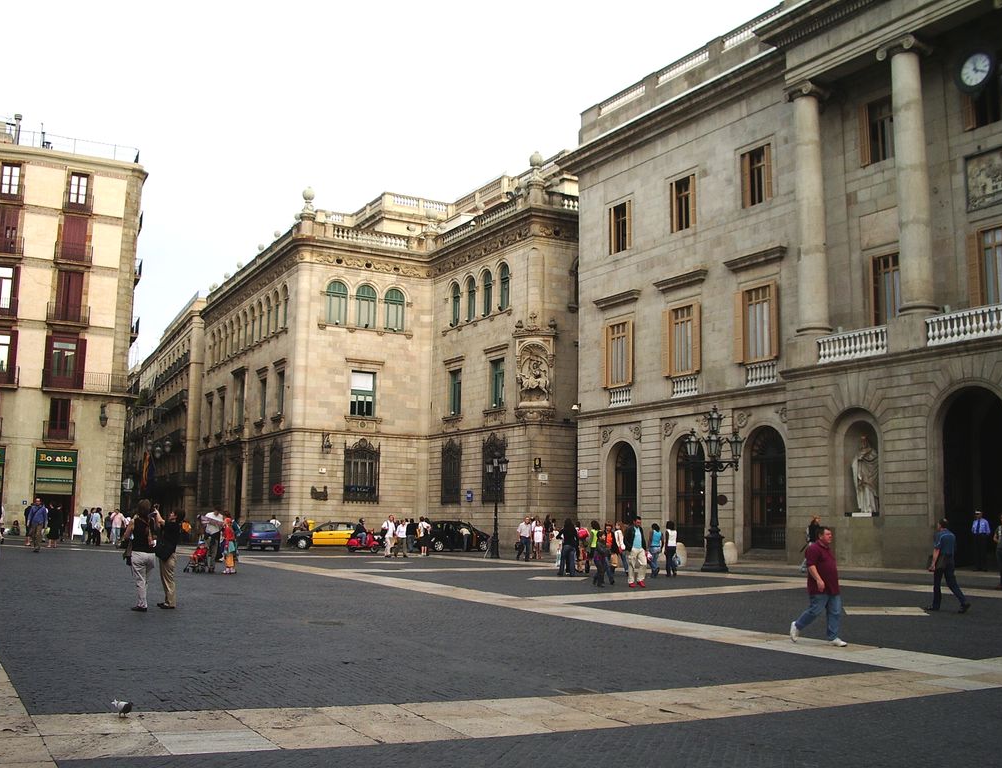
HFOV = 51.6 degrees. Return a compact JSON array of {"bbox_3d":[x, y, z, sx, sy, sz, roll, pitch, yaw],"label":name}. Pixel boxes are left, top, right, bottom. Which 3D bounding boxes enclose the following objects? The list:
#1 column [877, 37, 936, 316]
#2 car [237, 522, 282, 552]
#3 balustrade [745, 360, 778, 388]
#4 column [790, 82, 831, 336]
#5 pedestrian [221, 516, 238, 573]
[{"bbox_3d":[13.646,-6.945,34.639,1.280,9.510,1.280,6,-10,-32],"label":"column"},{"bbox_3d":[-12.213,7.595,51.300,1.660,1.400,3.850,5,-9,-27],"label":"car"},{"bbox_3d":[9.986,-0.364,39.692,0.250,0.800,1.650,6,-9,-30],"label":"balustrade"},{"bbox_3d":[10.979,-6.218,36.789,1.280,9.400,1.280,6,-9,-30],"label":"column"},{"bbox_3d":[-7.604,4.523,29.000,0.440,1.600,0.330,-2,-9,20],"label":"pedestrian"}]

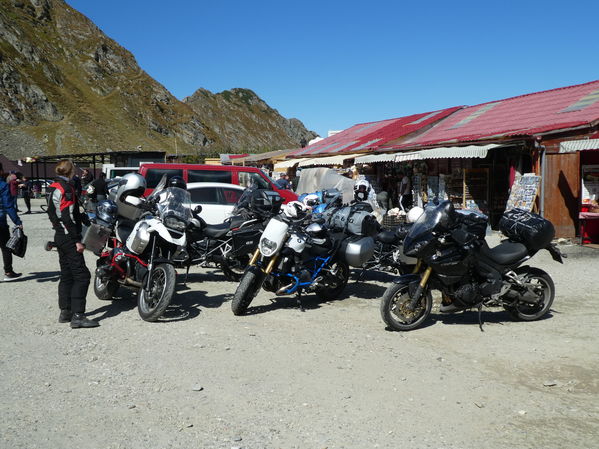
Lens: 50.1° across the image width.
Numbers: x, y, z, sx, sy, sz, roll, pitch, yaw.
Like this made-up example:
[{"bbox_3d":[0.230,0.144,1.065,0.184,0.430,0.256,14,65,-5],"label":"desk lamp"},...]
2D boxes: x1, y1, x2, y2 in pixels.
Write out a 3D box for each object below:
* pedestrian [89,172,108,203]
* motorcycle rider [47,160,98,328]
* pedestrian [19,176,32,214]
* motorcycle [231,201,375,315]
[{"bbox_3d":[-6.233,-0.785,19.934,0.520,1.700,0.360,-1,5,-11],"label":"pedestrian"},{"bbox_3d":[-2.418,0.212,6.782,0.480,1.760,0.520,-1,5,-18],"label":"motorcycle rider"},{"bbox_3d":[-12.187,-1.309,28.422,0.600,1.660,0.500,1,4,6],"label":"pedestrian"},{"bbox_3d":[-0.050,0.370,7.850,2.150,1.280,0.930,-4,6,-44],"label":"motorcycle"}]

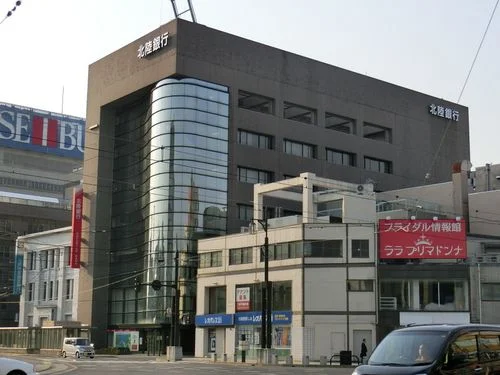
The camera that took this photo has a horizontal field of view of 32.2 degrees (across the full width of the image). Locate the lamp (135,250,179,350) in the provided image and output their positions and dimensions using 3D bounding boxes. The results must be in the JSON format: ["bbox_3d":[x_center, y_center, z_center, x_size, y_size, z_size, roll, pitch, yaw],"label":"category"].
[{"bbox_3d":[-6.847,8.542,63.998,3.443,7.862,0.650,4,-11,-20],"label":"lamp"}]

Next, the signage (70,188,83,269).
[{"bbox_3d":[-18.678,4.388,93.716,1.050,8.592,0.400,8,-13,-36],"label":"signage"}]

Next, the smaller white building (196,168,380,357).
[{"bbox_3d":[4.700,6.874,71.003,9.800,14.305,17.933,8,-13,-36],"label":"smaller white building"}]

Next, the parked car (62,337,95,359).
[{"bbox_3d":[-13.979,13.120,70.766,1.475,1.650,3.400,8,-13,-36],"label":"parked car"}]

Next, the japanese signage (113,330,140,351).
[{"bbox_3d":[-12.339,15.335,86.544,0.150,1.985,5.178,8,-13,-36],"label":"japanese signage"}]

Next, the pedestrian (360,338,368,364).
[{"bbox_3d":[7.907,11.333,59.957,0.480,1.720,0.500,0,-10,6],"label":"pedestrian"}]

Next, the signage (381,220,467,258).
[{"bbox_3d":[12.636,3.773,63.350,6.249,2.866,0.300,0,-10,6],"label":"signage"}]

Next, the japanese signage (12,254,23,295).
[{"bbox_3d":[-28.092,10.593,105.301,0.900,4.747,0.400,8,-13,-36],"label":"japanese signage"}]

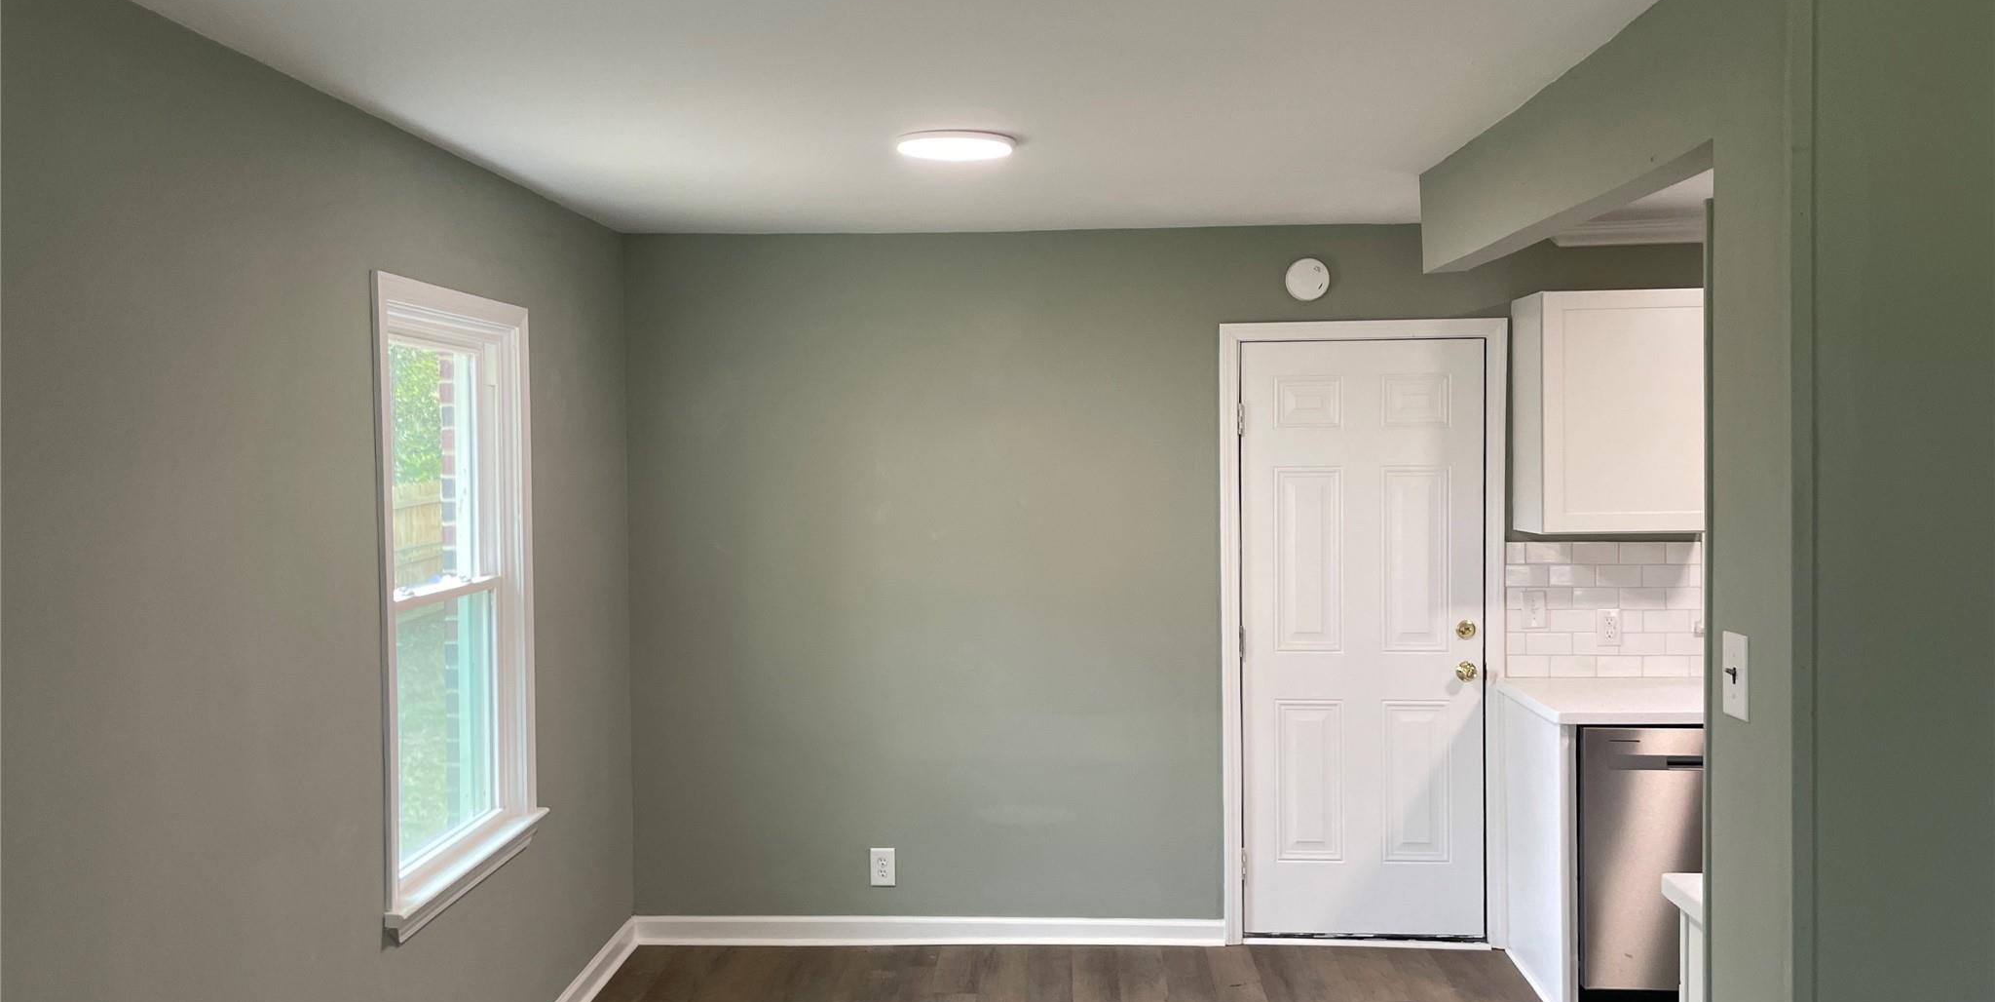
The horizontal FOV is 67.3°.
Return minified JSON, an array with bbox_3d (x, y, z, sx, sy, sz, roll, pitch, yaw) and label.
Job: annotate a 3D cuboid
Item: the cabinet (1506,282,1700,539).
[{"bbox_3d":[2.021,-0.284,4.842,0.607,0.758,0.315,-1,2,2],"label":"cabinet"}]

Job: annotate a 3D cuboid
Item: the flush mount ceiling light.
[{"bbox_3d":[-0.099,-0.843,3.562,0.284,0.027,0.284,-1,2,2],"label":"flush mount ceiling light"}]

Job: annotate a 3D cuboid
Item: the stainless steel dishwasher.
[{"bbox_3d":[2.037,1.056,4.703,0.602,0.825,0.605,-1,2,2],"label":"stainless steel dishwasher"}]

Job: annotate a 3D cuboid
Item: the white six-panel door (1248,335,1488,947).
[{"bbox_3d":[1.241,0.470,5.074,0.815,2.019,0.047,-1,2,2],"label":"white six-panel door"}]

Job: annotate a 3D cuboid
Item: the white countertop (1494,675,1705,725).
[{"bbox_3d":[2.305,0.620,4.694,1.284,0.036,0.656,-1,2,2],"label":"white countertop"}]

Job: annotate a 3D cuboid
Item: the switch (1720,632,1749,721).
[{"bbox_3d":[1.091,0.260,2.230,0.014,0.125,0.077,-1,2,2],"label":"switch"}]

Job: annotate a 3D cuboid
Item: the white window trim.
[{"bbox_3d":[-1.324,0.227,3.715,0.090,1.478,0.975,-1,2,2],"label":"white window trim"}]

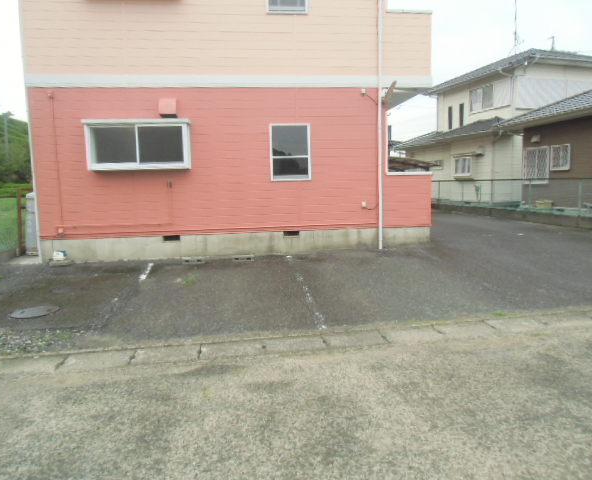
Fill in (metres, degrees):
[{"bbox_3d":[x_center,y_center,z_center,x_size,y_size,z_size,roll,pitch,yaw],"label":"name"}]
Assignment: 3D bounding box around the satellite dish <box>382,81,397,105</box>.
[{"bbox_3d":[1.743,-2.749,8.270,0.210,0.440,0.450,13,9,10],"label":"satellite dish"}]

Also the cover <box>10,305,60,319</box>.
[{"bbox_3d":[-3.054,0.856,5.220,0.520,0.040,0.520,-3,9,-6],"label":"cover"}]

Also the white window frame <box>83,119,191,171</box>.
[{"bbox_3d":[-2.756,-1.675,7.837,1.775,0.855,0.370,-2,6,-6],"label":"white window frame"}]

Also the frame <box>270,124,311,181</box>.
[{"bbox_3d":[-0.098,-1.648,8.312,0.762,1.058,0.090,-2,6,-6],"label":"frame"}]

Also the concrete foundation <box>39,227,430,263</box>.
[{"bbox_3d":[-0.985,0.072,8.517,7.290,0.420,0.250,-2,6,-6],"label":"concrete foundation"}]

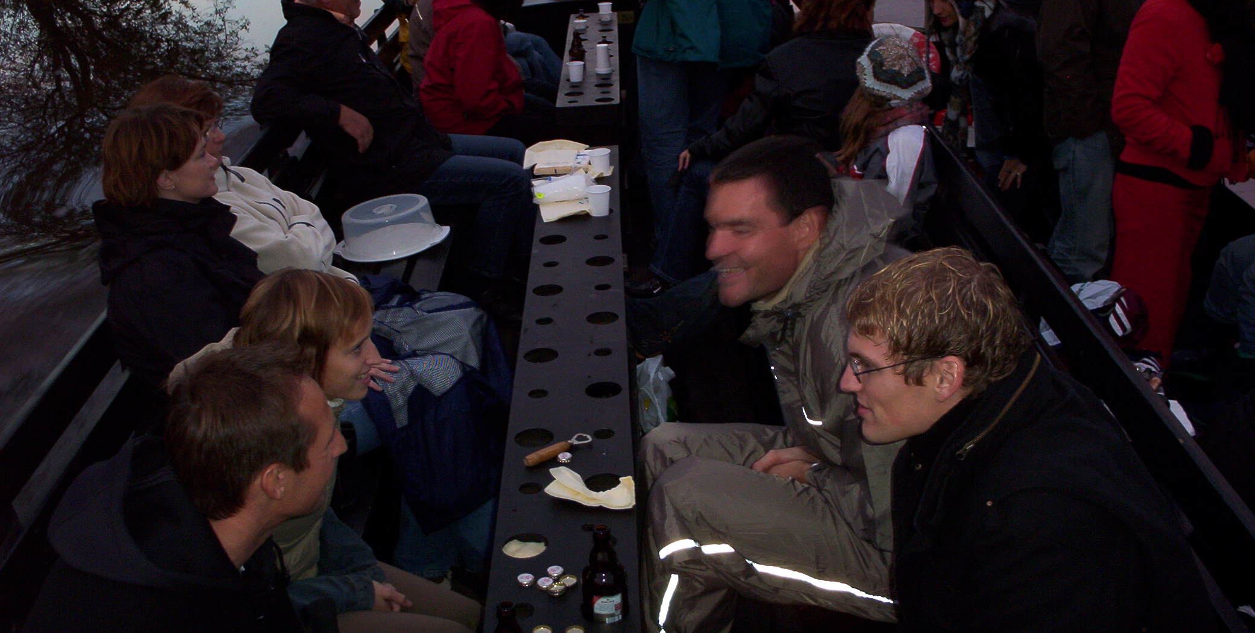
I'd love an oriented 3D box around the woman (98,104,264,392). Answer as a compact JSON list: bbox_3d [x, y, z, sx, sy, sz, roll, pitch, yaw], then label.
[{"bbox_3d":[-0.702,0.147,2.673,0.700,1.210,0.500,-6,25,-12],"label":"woman"}]

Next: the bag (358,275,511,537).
[{"bbox_3d":[-0.465,0.207,2.893,0.390,0.420,0.500,-1,24,-1],"label":"bag"}]

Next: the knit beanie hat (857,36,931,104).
[{"bbox_3d":[0.686,-0.637,3.340,0.190,0.170,0.205,0,44,0],"label":"knit beanie hat"}]

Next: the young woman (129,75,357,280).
[{"bbox_3d":[-0.720,0.017,3.020,0.740,1.160,0.520,-3,24,-6],"label":"young woman"}]

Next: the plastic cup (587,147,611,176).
[{"bbox_3d":[-0.090,-0.494,4.099,0.072,0.082,0.072,0,24,0],"label":"plastic cup"}]

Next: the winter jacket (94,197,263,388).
[{"bbox_3d":[-0.831,0.066,2.622,0.440,0.580,0.490,-6,25,-12],"label":"winter jacket"}]

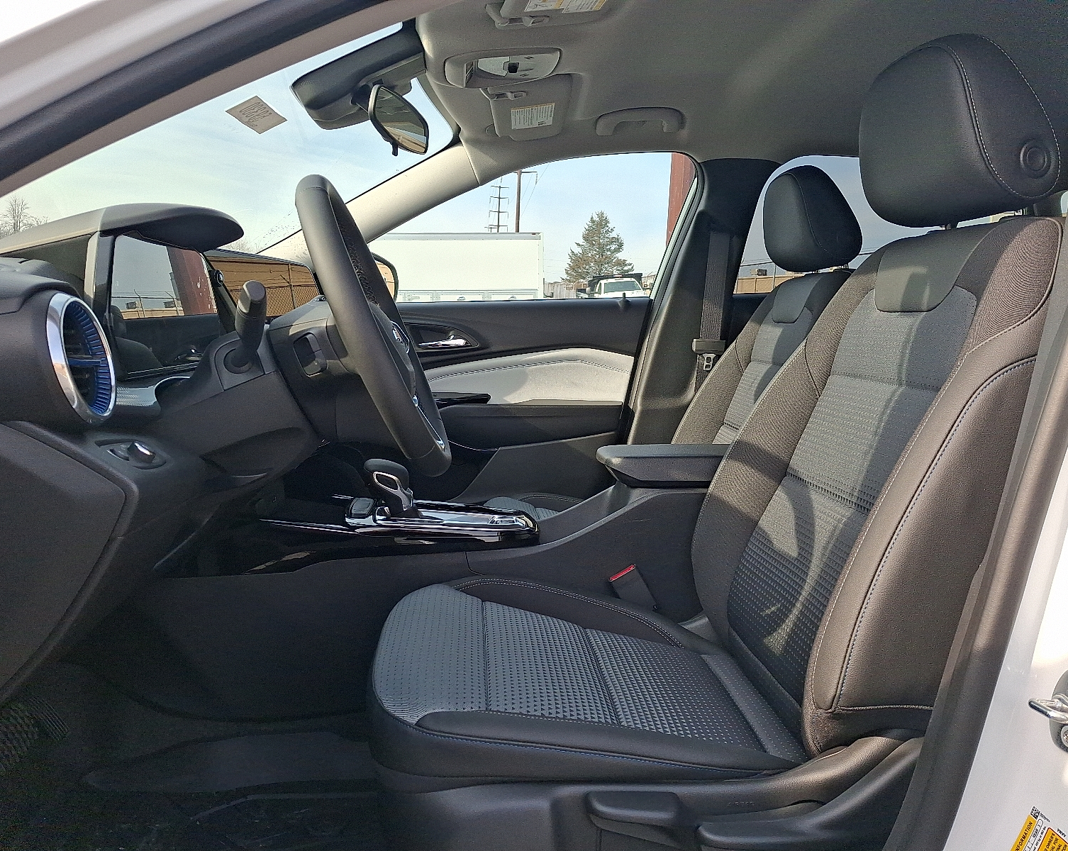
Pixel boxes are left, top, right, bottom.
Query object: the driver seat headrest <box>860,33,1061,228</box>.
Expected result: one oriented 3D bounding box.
[{"bbox_3d":[0.500,-0.342,0.972,0.149,0.213,0.260,1,8,-5],"label":"driver seat headrest"}]

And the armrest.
[{"bbox_3d":[0.245,0.058,1.371,0.288,0.052,0.155,1,8,-5],"label":"armrest"}]

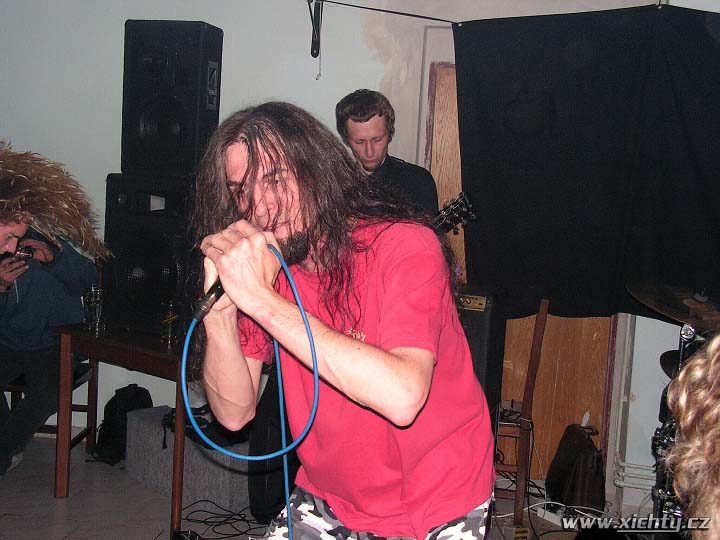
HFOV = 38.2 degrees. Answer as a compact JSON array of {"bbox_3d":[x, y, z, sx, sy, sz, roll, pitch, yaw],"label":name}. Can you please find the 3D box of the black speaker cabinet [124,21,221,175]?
[{"bbox_3d":[-0.814,-0.738,4.567,0.352,0.651,0.290,5,7,13],"label":"black speaker cabinet"}]

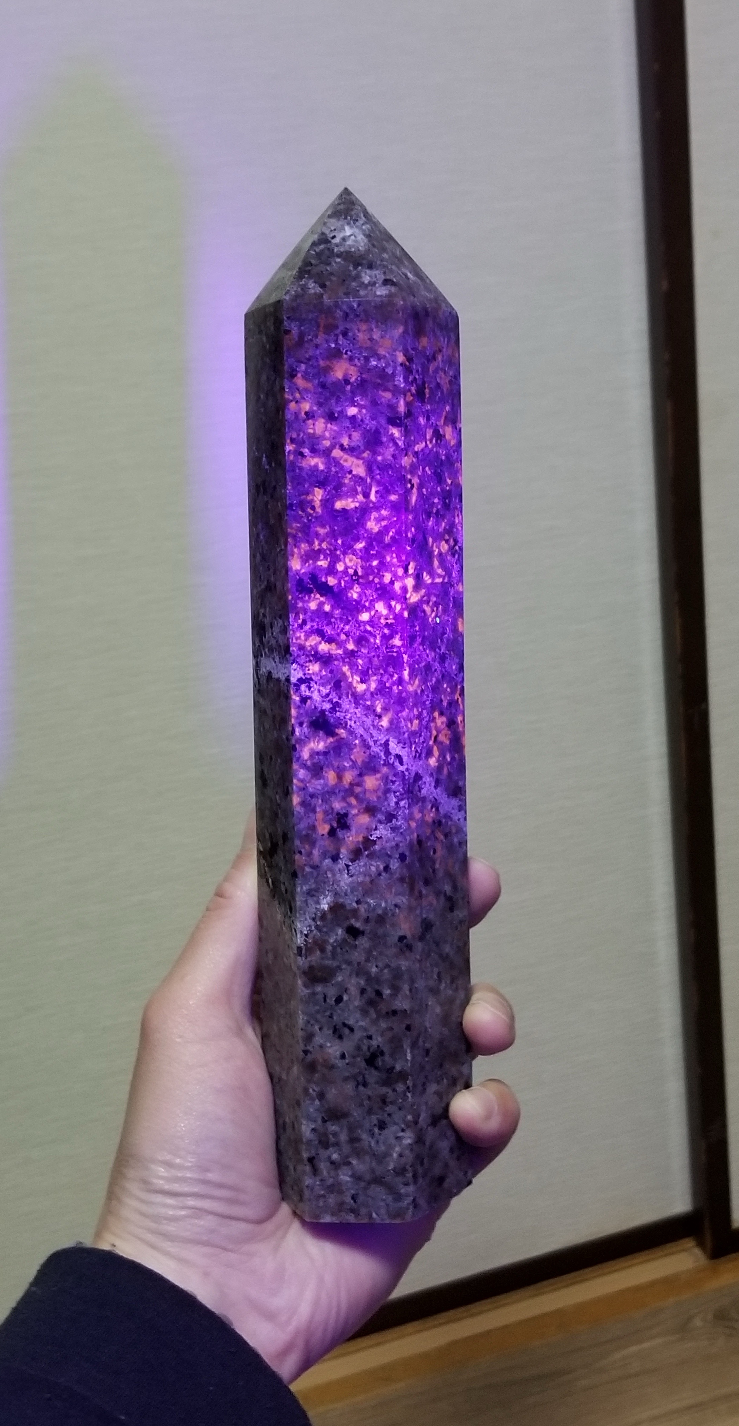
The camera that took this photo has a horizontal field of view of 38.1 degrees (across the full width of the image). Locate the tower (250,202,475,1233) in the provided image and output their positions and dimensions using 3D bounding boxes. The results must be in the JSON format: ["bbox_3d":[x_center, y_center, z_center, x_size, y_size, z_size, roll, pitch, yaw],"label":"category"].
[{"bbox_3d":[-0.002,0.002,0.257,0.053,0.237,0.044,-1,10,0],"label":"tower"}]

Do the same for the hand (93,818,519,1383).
[{"bbox_3d":[-0.013,0.093,0.278,0.100,0.148,0.080,10,7,-7],"label":"hand"}]

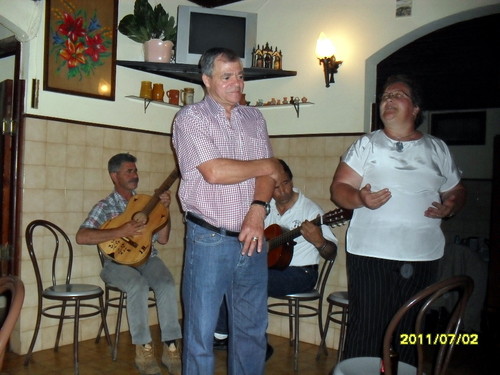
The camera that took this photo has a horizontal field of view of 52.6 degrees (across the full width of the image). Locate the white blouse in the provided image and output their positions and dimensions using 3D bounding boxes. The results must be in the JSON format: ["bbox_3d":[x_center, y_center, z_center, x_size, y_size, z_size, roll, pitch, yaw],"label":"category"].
[{"bbox_3d":[0.681,0.028,2.300,0.510,0.565,0.310,2,0,17],"label":"white blouse"}]

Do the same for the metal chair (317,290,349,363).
[{"bbox_3d":[0.717,0.726,3.262,0.450,0.870,0.410,2,1,-32],"label":"metal chair"}]

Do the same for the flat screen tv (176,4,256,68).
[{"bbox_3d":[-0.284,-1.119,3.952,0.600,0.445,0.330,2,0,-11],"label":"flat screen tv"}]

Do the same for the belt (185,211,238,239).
[{"bbox_3d":[-0.104,0.154,2.200,0.370,0.110,0.280,2,-1,-30],"label":"belt"}]

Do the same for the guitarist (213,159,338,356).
[{"bbox_3d":[0.136,0.474,3.343,0.687,1.323,0.707,3,1,45],"label":"guitarist"}]

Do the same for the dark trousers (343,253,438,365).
[{"bbox_3d":[0.616,0.686,2.242,0.420,0.900,0.320,2,1,12],"label":"dark trousers"}]

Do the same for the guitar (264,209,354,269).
[{"bbox_3d":[0.280,0.324,3.234,0.110,0.370,0.990,9,-29,-36],"label":"guitar"}]

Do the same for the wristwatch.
[{"bbox_3d":[0.043,0.086,2.080,0.075,0.055,0.058,2,-1,24],"label":"wristwatch"}]

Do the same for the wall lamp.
[{"bbox_3d":[0.555,-0.875,3.476,0.135,0.350,0.200,2,-1,40],"label":"wall lamp"}]

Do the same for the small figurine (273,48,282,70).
[{"bbox_3d":[0.209,-0.973,3.838,0.076,0.172,0.056,2,1,9],"label":"small figurine"}]

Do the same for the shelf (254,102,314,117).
[{"bbox_3d":[0.043,-0.577,3.953,1.020,0.110,0.100,2,-1,40],"label":"shelf"}]

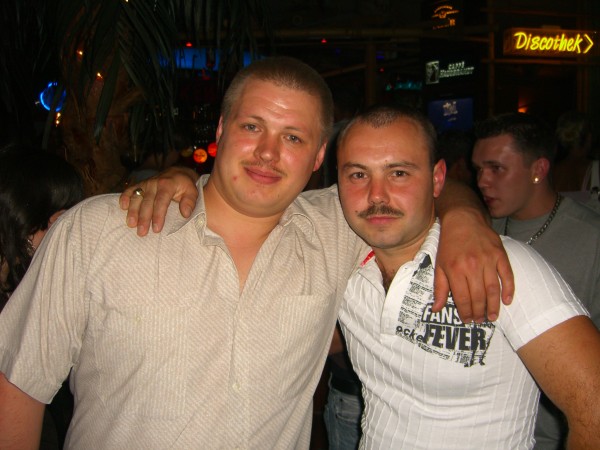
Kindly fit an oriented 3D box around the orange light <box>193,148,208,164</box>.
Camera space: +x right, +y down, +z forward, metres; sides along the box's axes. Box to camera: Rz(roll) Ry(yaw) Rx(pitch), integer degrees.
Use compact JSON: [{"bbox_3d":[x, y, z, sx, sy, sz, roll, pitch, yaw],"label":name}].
[{"bbox_3d":[-0.602,-0.416,4.000,0.086,0.088,0.050,-1,4,-8],"label":"orange light"}]

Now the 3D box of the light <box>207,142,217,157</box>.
[{"bbox_3d":[-0.517,-0.457,4.000,0.086,0.088,0.050,-1,4,-7],"label":"light"}]

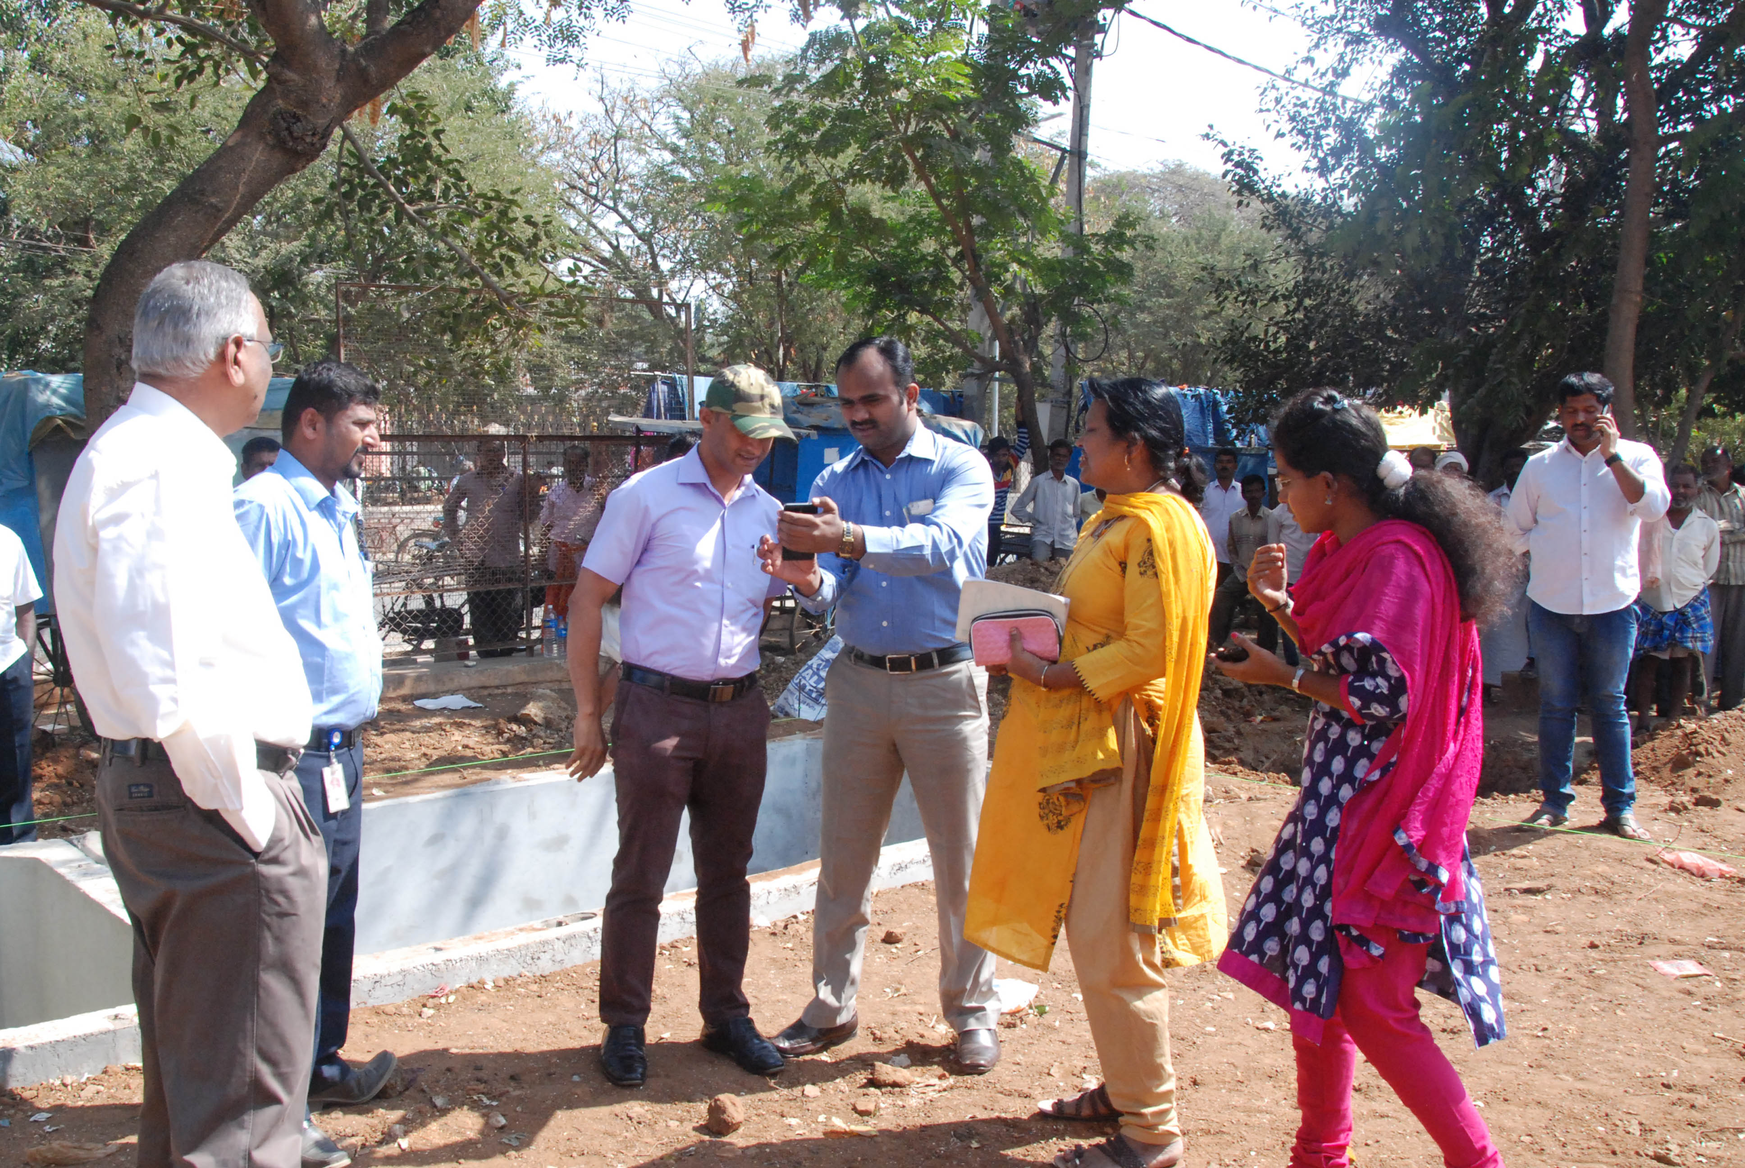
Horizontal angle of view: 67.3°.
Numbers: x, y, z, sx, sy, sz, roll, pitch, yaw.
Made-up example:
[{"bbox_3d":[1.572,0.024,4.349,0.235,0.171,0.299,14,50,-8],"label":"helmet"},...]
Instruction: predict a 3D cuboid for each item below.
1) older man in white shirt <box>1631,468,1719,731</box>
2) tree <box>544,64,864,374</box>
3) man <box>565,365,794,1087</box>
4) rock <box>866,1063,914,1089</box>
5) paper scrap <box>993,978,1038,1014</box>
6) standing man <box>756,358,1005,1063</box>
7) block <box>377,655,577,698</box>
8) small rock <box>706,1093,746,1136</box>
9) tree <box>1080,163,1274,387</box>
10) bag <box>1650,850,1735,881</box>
[{"bbox_3d":[4.662,0.087,7.600,0.470,1.570,0.320,2,7,17],"label":"older man in white shirt"},{"bbox_3d":[-2.700,-4.270,19.646,6.000,7.500,6.000,0,6,0],"label":"tree"},{"bbox_3d":[-0.450,0.316,3.054,0.520,1.650,0.360,-3,7,-22],"label":"man"},{"bbox_3d":[0.040,1.127,3.025,0.102,0.047,0.062,-1,7,-11],"label":"rock"},{"bbox_3d":[0.375,1.085,3.488,0.150,0.025,0.200,-1,6,-6],"label":"paper scrap"},{"bbox_3d":[0.020,0.281,3.101,0.520,1.710,0.480,2,7,20],"label":"standing man"},{"bbox_3d":[-2.320,0.539,8.010,1.700,0.180,0.350,-4,7,-30],"label":"block"},{"bbox_3d":[-0.312,1.132,2.839,0.083,0.078,0.075,0,6,0],"label":"small rock"},{"bbox_3d":[6.900,-5.634,29.556,7.000,8.200,6.500,0,6,0],"label":"tree"},{"bbox_3d":[2.870,0.950,4.554,0.170,0.060,0.270,-6,9,-41],"label":"bag"}]

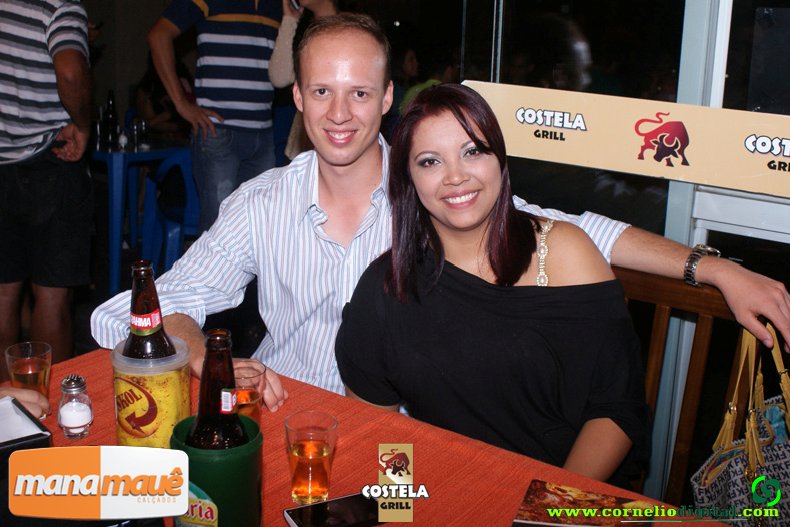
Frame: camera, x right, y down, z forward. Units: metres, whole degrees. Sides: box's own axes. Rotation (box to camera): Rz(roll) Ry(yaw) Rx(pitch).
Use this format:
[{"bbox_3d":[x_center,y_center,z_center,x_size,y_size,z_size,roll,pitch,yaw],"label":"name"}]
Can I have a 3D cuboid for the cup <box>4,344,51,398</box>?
[{"bbox_3d":[-0.566,0.186,1.434,0.069,0.108,0.069,1,15,0],"label":"cup"}]

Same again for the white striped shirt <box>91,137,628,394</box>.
[{"bbox_3d":[-0.052,0.093,1.656,0.890,0.650,0.400,4,15,8],"label":"white striped shirt"}]

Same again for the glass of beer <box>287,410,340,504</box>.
[{"bbox_3d":[-0.114,0.263,1.234,0.069,0.108,0.069,2,15,0],"label":"glass of beer"}]

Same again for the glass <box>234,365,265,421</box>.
[{"bbox_3d":[-0.232,0.212,1.413,0.069,0.108,0.069,2,15,0],"label":"glass"}]

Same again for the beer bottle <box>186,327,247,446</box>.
[{"bbox_3d":[-0.207,0.215,1.077,0.074,0.285,0.074,5,15,4],"label":"beer bottle"}]

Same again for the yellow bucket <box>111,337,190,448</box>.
[{"bbox_3d":[-0.334,0.207,1.273,0.108,0.178,0.108,1,15,0],"label":"yellow bucket"}]

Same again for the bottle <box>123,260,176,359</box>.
[{"bbox_3d":[-0.335,0.141,1.252,0.075,0.289,0.075,2,15,0],"label":"bottle"}]

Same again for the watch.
[{"bbox_3d":[0.494,0.003,1.485,0.045,0.060,0.066,19,-4,35],"label":"watch"}]

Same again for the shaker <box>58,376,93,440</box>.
[{"bbox_3d":[-0.489,0.217,1.402,0.052,0.091,0.052,2,15,0],"label":"shaker"}]

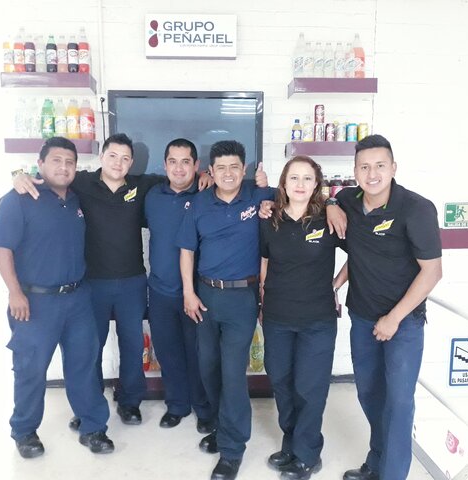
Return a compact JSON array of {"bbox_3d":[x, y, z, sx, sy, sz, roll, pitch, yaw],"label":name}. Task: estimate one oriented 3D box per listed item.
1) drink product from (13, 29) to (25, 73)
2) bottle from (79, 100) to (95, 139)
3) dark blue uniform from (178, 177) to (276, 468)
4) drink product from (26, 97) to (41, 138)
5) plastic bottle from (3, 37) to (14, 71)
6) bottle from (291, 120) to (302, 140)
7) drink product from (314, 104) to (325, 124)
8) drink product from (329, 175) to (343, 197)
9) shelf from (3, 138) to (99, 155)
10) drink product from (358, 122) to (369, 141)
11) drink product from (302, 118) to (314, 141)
[{"bbox_3d":[-1.360,-1.186,3.172,0.075,0.270,0.075,0,6,-4],"label":"drink product"},{"bbox_3d":[-0.965,-0.787,3.260,0.086,0.267,0.086,0,7,-3],"label":"bottle"},{"bbox_3d":[-0.039,0.416,2.573,0.470,1.410,0.360,1,6,8],"label":"dark blue uniform"},{"bbox_3d":[-1.315,-0.798,3.275,0.086,0.268,0.086,0,6,-3],"label":"drink product"},{"bbox_3d":[-1.424,-1.167,3.155,0.070,0.237,0.070,0,6,-4],"label":"plastic bottle"},{"bbox_3d":[0.424,-0.729,3.337,0.068,0.156,0.068,0,7,-3],"label":"bottle"},{"bbox_3d":[0.578,-0.844,3.355,0.066,0.122,0.066,0,6,-3],"label":"drink product"},{"bbox_3d":[0.714,-0.341,3.466,0.092,0.210,0.092,0,7,-3],"label":"drink product"},{"bbox_3d":[-1.211,-0.623,3.370,0.568,0.092,0.235,0,7,-3],"label":"shelf"},{"bbox_3d":[0.880,-0.729,3.382,0.066,0.122,0.066,0,6,-3],"label":"drink product"},{"bbox_3d":[0.501,-0.740,3.360,0.070,0.175,0.070,0,6,-4],"label":"drink product"}]

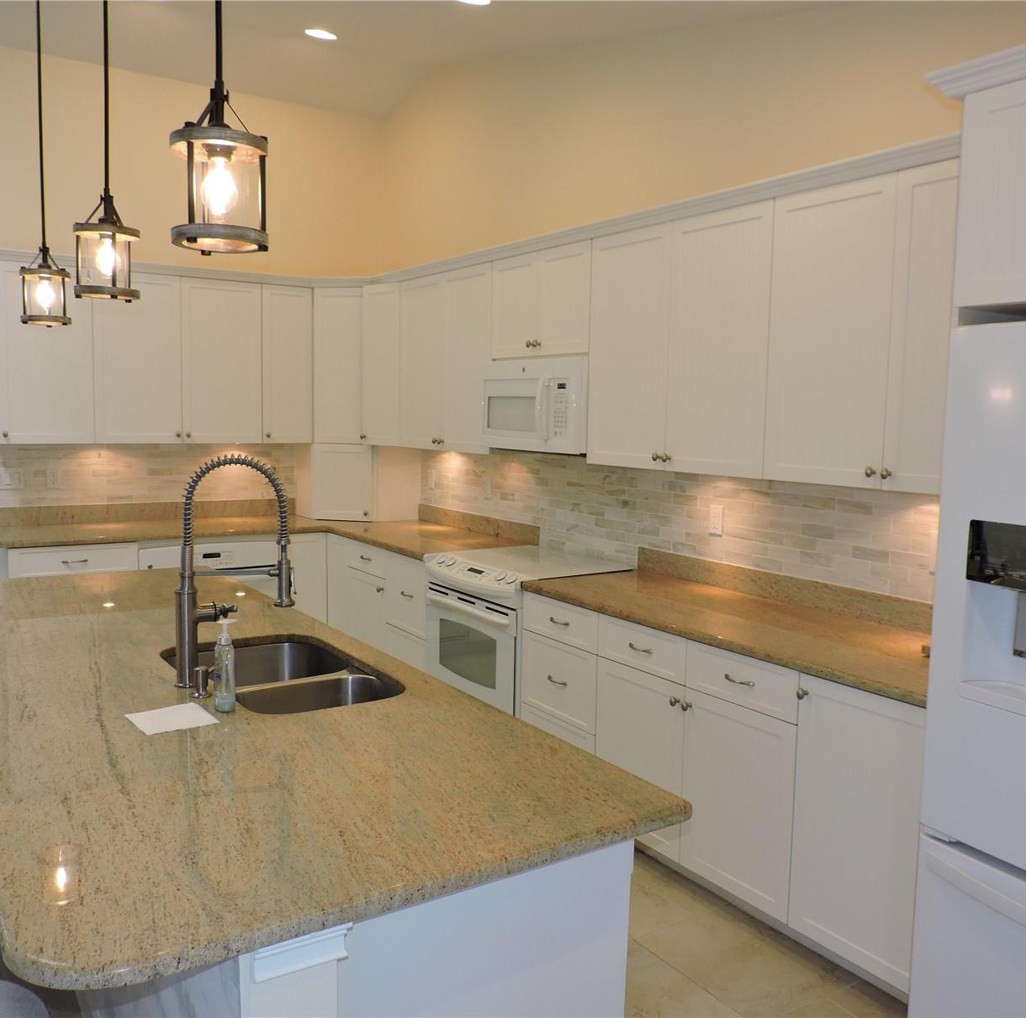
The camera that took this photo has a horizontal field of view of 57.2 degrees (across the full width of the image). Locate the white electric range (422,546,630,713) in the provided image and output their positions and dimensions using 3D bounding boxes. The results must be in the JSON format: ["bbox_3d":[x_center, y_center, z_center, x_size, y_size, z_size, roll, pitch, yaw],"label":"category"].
[{"bbox_3d":[0.052,0.690,4.281,0.685,0.922,0.760,-3,7,-34],"label":"white electric range"}]

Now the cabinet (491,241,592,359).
[{"bbox_3d":[0.242,-0.910,4.241,0.324,0.452,0.752,-3,7,-34],"label":"cabinet"}]

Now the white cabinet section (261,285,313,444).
[{"bbox_3d":[-1.428,-0.868,5.735,0.320,0.922,0.320,-3,7,-34],"label":"white cabinet section"}]

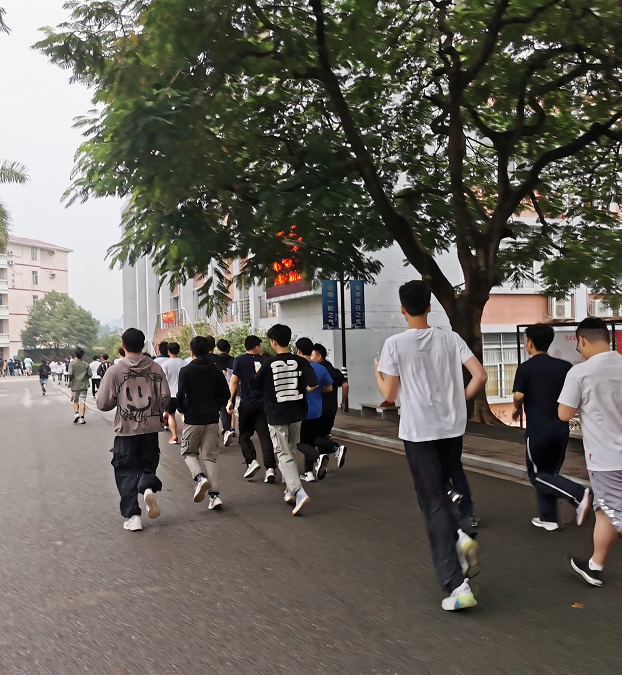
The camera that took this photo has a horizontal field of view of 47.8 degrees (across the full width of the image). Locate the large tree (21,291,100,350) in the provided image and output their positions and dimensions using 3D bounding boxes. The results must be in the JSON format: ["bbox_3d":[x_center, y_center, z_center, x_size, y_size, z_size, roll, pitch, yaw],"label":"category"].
[{"bbox_3d":[-28.547,-0.561,80.000,8.800,9.700,8.800,-1,-2,-22],"label":"large tree"}]

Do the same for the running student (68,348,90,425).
[{"bbox_3d":[-5.299,1.131,16.000,0.520,1.720,0.550,-1,-2,-20],"label":"running student"}]

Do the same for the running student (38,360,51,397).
[{"bbox_3d":[-11.655,1.696,30.700,0.550,1.700,0.600,-1,-2,-18],"label":"running student"}]

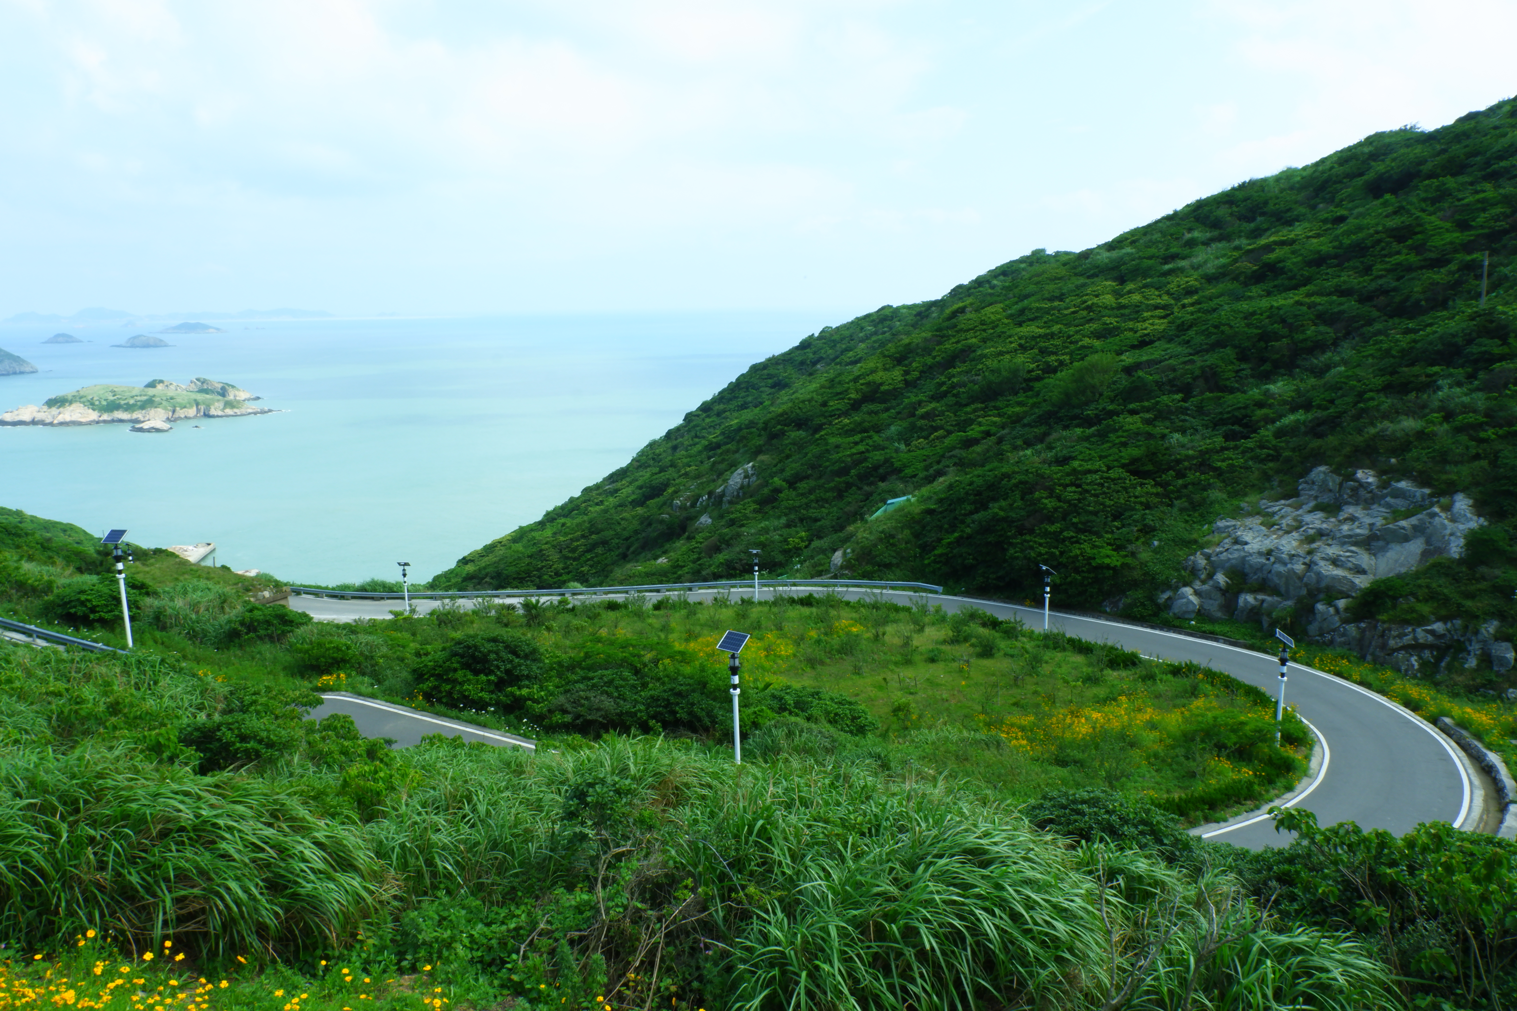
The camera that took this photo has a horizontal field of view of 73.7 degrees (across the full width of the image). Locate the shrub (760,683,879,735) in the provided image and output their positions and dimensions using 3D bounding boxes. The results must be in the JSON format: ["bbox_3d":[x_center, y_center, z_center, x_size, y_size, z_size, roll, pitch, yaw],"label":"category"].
[{"bbox_3d":[2.384,8.058,39.500,4.500,2.000,3.400,-1,11,3],"label":"shrub"}]

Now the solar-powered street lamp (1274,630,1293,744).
[{"bbox_3d":[20.561,7.329,39.739,0.680,4.850,0.870,4,12,25],"label":"solar-powered street lamp"}]

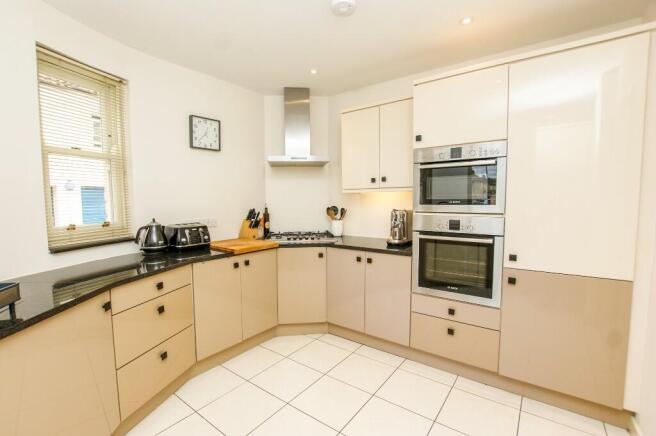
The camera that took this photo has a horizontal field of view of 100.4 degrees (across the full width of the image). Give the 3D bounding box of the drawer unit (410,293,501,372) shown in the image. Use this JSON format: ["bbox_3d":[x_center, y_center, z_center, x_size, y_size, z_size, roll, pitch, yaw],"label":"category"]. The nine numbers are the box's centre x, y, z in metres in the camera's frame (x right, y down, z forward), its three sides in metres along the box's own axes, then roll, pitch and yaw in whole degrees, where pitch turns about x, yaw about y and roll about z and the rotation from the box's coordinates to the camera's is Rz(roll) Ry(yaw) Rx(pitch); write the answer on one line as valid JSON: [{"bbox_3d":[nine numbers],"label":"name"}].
[{"bbox_3d":[1.066,0.800,2.231,0.593,0.446,0.570,2,5,33],"label":"drawer unit"}]

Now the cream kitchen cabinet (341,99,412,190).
[{"bbox_3d":[0.558,-0.641,2.626,0.770,0.765,0.360,2,4,34],"label":"cream kitchen cabinet"}]

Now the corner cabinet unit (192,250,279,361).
[{"bbox_3d":[-0.936,0.664,2.447,0.570,0.722,0.785,3,5,39],"label":"corner cabinet unit"}]

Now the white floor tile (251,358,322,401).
[{"bbox_3d":[-0.301,1.201,2.039,0.395,0.014,0.388,2,5,37],"label":"white floor tile"}]

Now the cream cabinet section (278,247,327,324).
[{"bbox_3d":[-0.250,0.628,2.876,0.480,0.722,0.580,-1,4,-2],"label":"cream cabinet section"}]

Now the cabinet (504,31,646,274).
[{"bbox_3d":[1.559,-0.324,1.838,0.592,1.292,0.580,2,4,34],"label":"cabinet"}]

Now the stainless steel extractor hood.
[{"bbox_3d":[-0.304,-0.978,2.937,0.610,0.805,0.460,-1,4,-4],"label":"stainless steel extractor hood"}]

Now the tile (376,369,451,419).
[{"bbox_3d":[0.590,1.196,1.876,0.390,0.010,0.390,2,5,33],"label":"tile"}]

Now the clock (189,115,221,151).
[{"bbox_3d":[-1.154,-0.787,2.570,0.040,0.288,0.284,3,5,38],"label":"clock"}]

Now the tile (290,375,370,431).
[{"bbox_3d":[0.026,1.213,1.814,0.395,0.014,0.388,2,5,37],"label":"tile"}]

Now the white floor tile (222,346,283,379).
[{"bbox_3d":[-0.626,1.189,2.262,0.390,0.014,0.388,2,5,37],"label":"white floor tile"}]

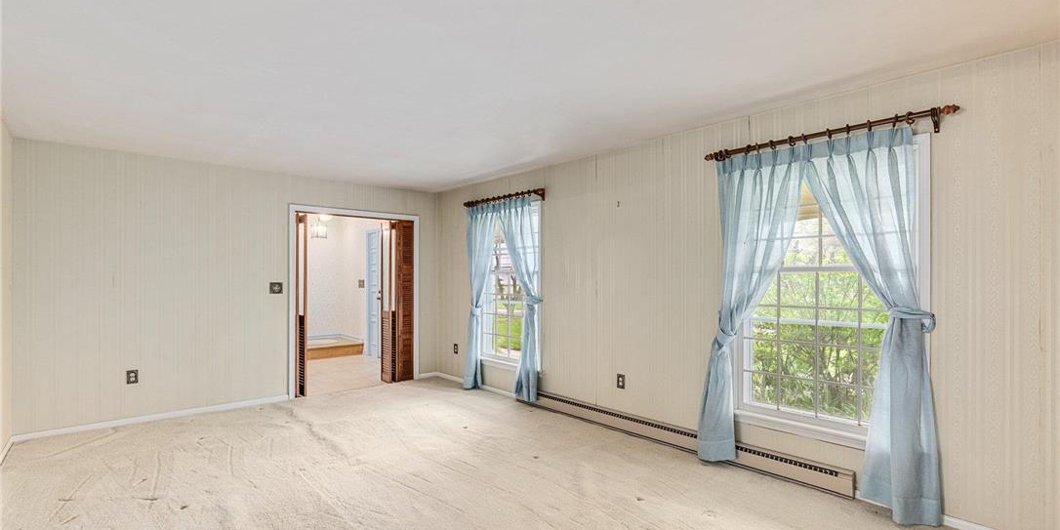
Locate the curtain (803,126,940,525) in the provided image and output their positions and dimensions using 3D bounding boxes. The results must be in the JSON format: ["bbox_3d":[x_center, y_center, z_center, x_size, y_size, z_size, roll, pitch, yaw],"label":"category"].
[{"bbox_3d":[1.910,0.314,2.675,0.177,2.106,0.641,1,-1,-42],"label":"curtain"}]

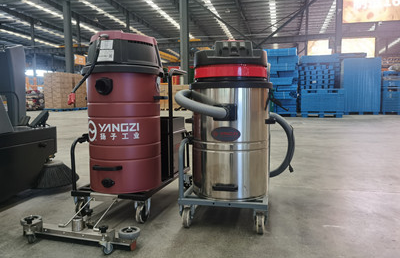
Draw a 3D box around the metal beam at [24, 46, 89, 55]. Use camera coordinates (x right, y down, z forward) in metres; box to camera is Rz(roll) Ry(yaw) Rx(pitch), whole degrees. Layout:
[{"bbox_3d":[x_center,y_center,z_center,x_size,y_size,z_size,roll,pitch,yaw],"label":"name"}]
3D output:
[{"bbox_3d":[-17.727,-9.697,41.395,9.500,0.700,0.350,1,6,13],"label":"metal beam"}]

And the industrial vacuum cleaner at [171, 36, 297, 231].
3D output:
[{"bbox_3d":[0.233,0.003,1.942,0.600,1.000,0.640,1,6,15],"label":"industrial vacuum cleaner"}]

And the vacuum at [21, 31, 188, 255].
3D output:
[{"bbox_3d":[-0.468,-0.035,2.031,0.660,1.080,1.160,1,6,15],"label":"vacuum"}]

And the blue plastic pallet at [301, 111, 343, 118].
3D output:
[{"bbox_3d":[3.475,-0.445,9.681,1.150,0.170,1.000,1,6,13],"label":"blue plastic pallet"}]

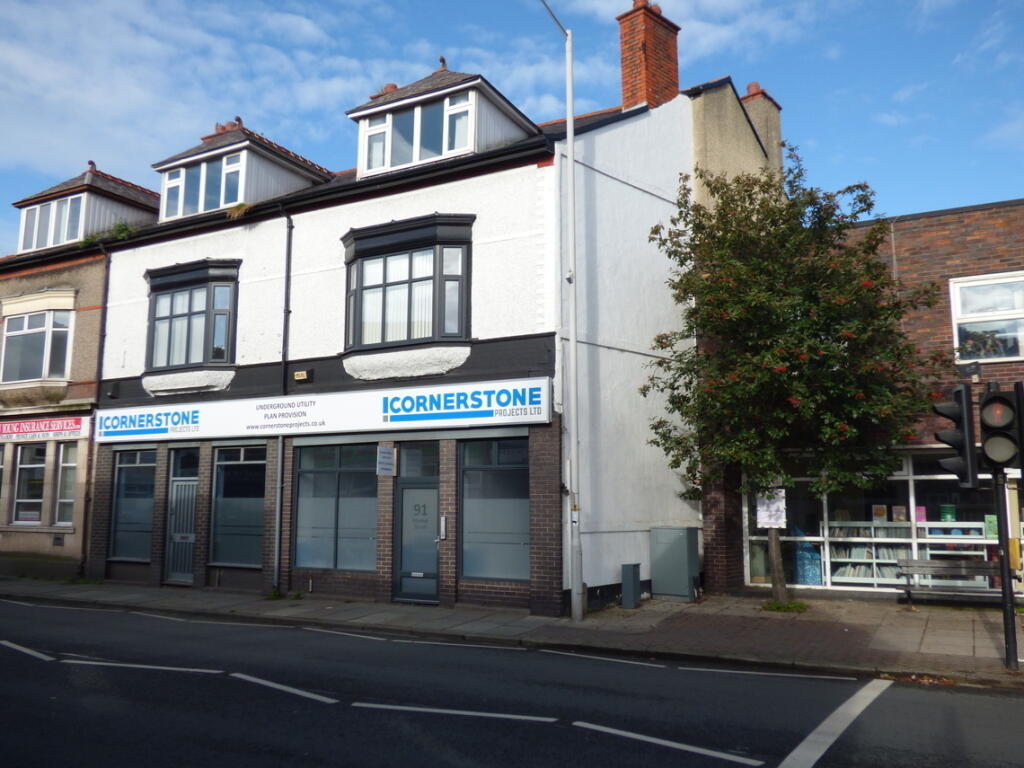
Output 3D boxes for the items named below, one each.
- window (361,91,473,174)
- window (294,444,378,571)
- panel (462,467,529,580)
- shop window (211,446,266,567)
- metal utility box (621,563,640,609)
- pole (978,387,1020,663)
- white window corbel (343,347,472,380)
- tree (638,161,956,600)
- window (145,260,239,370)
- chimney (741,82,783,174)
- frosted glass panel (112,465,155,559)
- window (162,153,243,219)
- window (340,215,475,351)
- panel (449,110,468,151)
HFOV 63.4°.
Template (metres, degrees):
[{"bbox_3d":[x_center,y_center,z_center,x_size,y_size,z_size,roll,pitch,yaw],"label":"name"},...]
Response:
[{"bbox_3d":[-1.771,-4.569,15.386,2.587,1.175,0.200,-4,-9,29],"label":"window"},{"bbox_3d":[-3.216,2.267,15.298,2.084,2.306,0.120,-4,-9,29],"label":"window"},{"bbox_3d":[-0.261,2.277,13.630,1.338,1.851,0.070,-4,-9,29],"label":"panel"},{"bbox_3d":[-5.425,2.434,16.505,1.540,2.345,0.120,-4,-9,29],"label":"shop window"},{"bbox_3d":[2.021,3.433,14.081,0.210,0.724,0.270,-4,-9,29],"label":"metal utility box"},{"bbox_3d":[5.348,1.509,8.993,0.430,3.101,0.380,-4,-9,28],"label":"pole"},{"bbox_3d":[-2.038,-0.339,14.859,2.832,0.471,0.330,-4,-9,28],"label":"white window corbel"},{"bbox_3d":[4.939,-0.214,14.233,4.906,7.992,4.612,-4,-9,29],"label":"tree"},{"bbox_3d":[-7.067,-1.393,17.664,3.028,2.288,0.420,-4,-9,28],"label":"window"},{"bbox_3d":[5.960,-6.143,20.214,1.000,2.579,0.933,-7,-10,41],"label":"chimney"},{"bbox_3d":[-8.172,2.799,18.033,1.350,2.010,0.070,-4,-9,28],"label":"frosted glass panel"},{"bbox_3d":[-6.747,-4.256,18.113,2.636,1.145,0.200,-4,-9,29],"label":"window"},{"bbox_3d":[-2.071,-1.775,15.015,3.000,2.324,0.420,-4,-9,28],"label":"window"},{"bbox_3d":[-0.931,-4.531,14.890,0.410,0.691,0.060,-4,-9,29],"label":"panel"}]

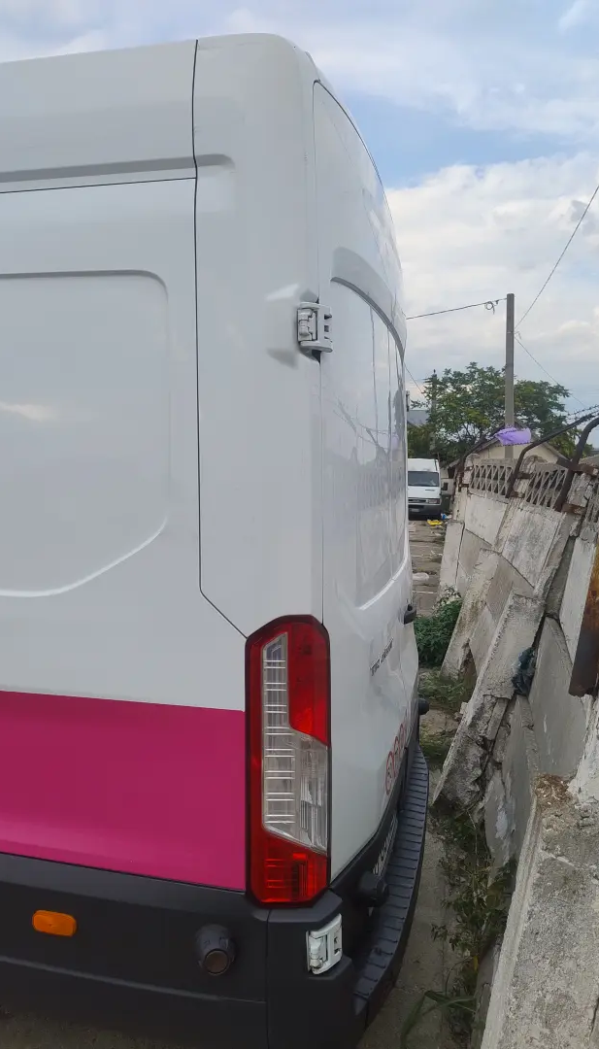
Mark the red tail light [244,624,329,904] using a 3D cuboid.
[{"bbox_3d":[-0.016,0.495,1.575,0.163,0.620,0.120,1,4,14],"label":"red tail light"}]

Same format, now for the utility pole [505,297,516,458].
[{"bbox_3d":[7.278,-4.018,25.254,0.280,7.818,0.280,0,4,0],"label":"utility pole"}]

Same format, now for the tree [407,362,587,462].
[{"bbox_3d":[11.005,-4.996,40.253,9.400,7.789,8.800,0,4,0],"label":"tree"}]

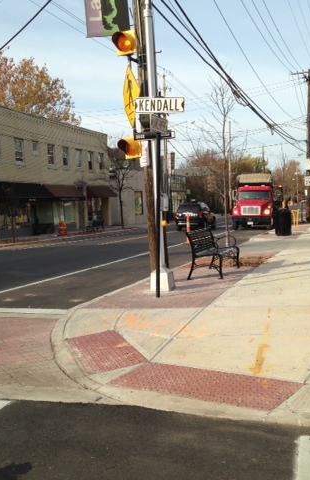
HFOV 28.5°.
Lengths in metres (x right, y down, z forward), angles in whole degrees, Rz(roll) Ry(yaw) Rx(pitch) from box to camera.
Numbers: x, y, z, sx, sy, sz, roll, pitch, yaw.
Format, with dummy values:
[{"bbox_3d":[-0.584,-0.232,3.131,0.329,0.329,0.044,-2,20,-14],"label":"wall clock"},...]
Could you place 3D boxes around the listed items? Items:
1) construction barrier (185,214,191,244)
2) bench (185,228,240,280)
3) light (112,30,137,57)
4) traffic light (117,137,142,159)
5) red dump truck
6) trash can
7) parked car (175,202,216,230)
[{"bbox_3d":[1.306,-0.418,24.042,0.250,1.170,0.250,-2,3,17],"label":"construction barrier"},{"bbox_3d":[1.210,0.251,12.450,0.660,0.860,1.820,-2,3,17],"label":"bench"},{"bbox_3d":[-0.505,-3.253,10.100,0.340,0.340,0.380,-1,4,34],"label":"light"},{"bbox_3d":[-0.414,-1.523,10.100,0.340,0.340,0.380,0,4,41],"label":"traffic light"},{"bbox_3d":[6.278,-2.314,37.725,2.400,3.150,7.400,-2,3,12],"label":"red dump truck"},{"bbox_3d":[5.268,-0.736,25.106,0.650,1.120,0.650,-2,3,17],"label":"trash can"},{"bbox_3d":[2.770,-1.560,39.468,1.820,1.710,4.600,-2,3,15],"label":"parked car"}]

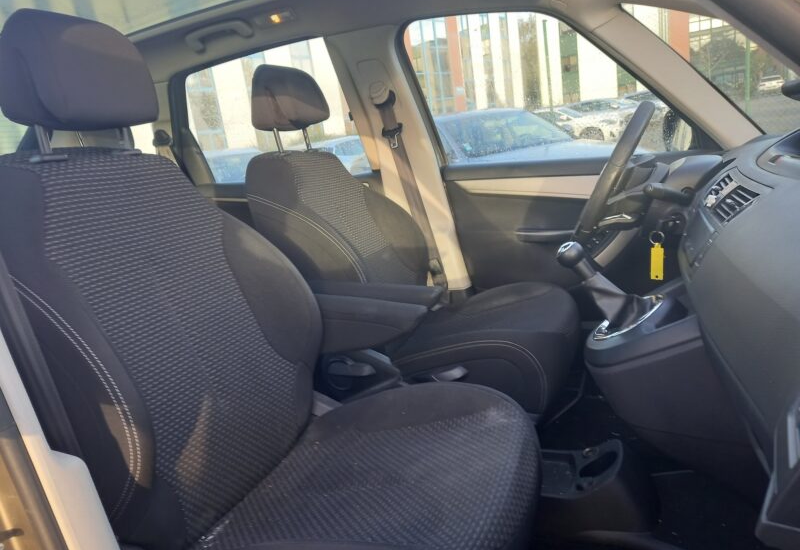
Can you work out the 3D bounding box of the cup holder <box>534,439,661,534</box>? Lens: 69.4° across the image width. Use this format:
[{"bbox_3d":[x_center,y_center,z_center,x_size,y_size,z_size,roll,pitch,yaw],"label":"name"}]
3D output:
[{"bbox_3d":[0.395,0.427,1.210,0.260,0.140,0.210,-4,13,19],"label":"cup holder"}]

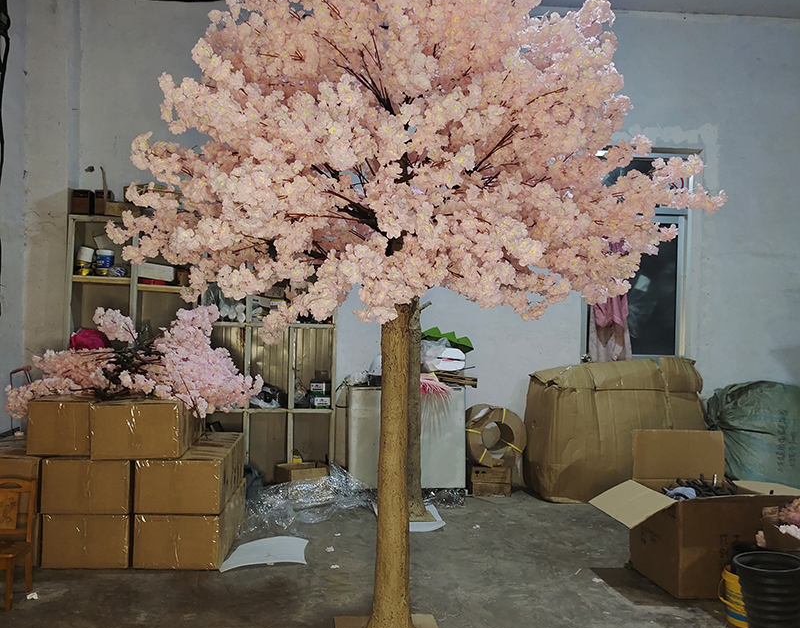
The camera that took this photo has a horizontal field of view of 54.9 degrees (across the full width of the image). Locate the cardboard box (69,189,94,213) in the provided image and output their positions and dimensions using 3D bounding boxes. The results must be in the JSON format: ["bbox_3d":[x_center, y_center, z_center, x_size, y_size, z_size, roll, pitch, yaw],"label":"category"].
[{"bbox_3d":[-2.745,-0.948,6.711,0.165,0.223,0.200,2,0,-6],"label":"cardboard box"}]

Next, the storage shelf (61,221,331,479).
[{"bbox_3d":[-1.730,0.335,6.876,2.325,2.281,0.360,2,0,-6],"label":"storage shelf"}]

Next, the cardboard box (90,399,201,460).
[{"bbox_3d":[-1.574,0.683,4.926,0.510,0.315,0.780,2,0,-4],"label":"cardboard box"}]

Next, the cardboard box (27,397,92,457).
[{"bbox_3d":[-2.016,0.675,4.896,0.362,0.308,0.800,2,0,-4],"label":"cardboard box"}]

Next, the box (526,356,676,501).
[{"bbox_3d":[1.749,1.030,6.860,1.020,1.100,0.800,2,0,-7],"label":"box"}]

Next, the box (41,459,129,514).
[{"bbox_3d":[-1.823,0.989,4.834,0.486,0.308,0.850,2,0,-4],"label":"box"}]

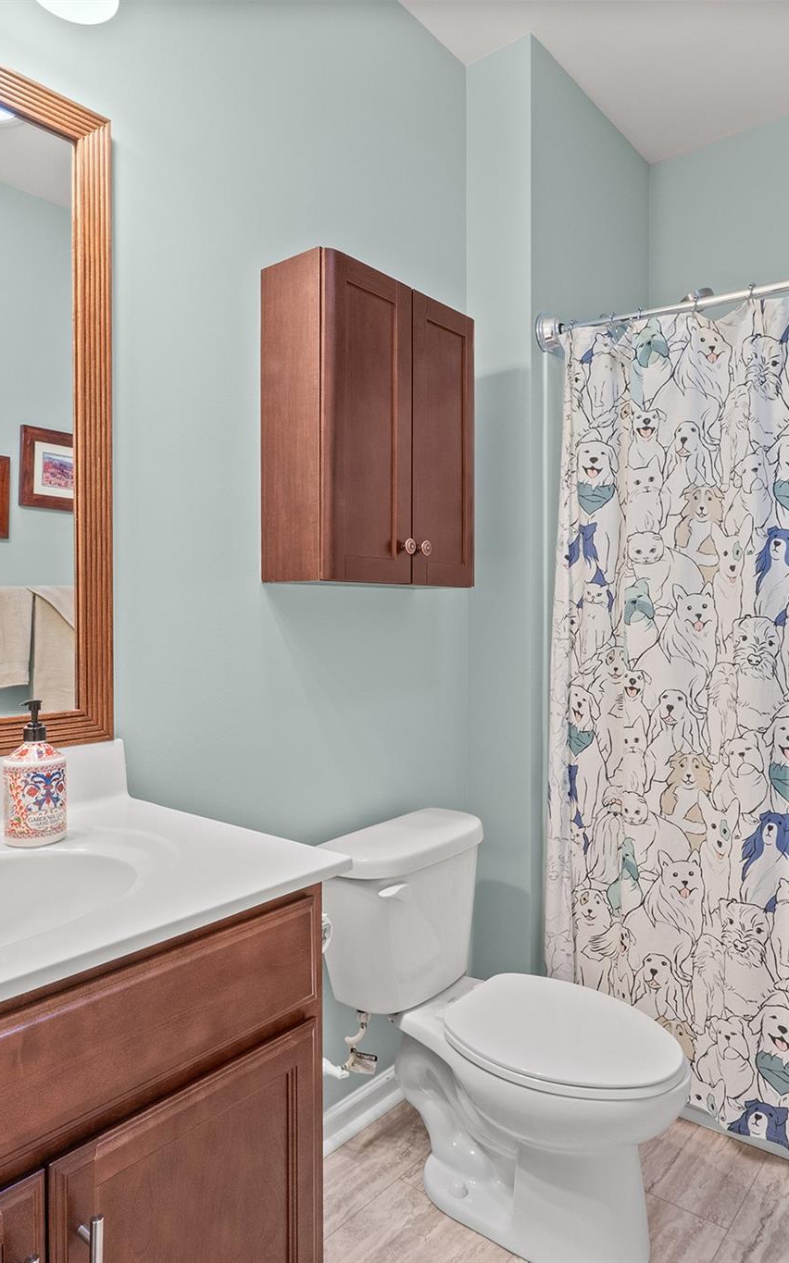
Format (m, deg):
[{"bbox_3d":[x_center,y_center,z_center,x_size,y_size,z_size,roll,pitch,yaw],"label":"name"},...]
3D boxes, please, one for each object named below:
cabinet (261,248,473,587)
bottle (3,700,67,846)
[{"bbox_3d":[-0.041,-0.424,1.768,0.206,0.639,0.488,1,2,40],"label":"cabinet"},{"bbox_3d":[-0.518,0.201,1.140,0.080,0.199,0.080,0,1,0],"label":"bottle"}]

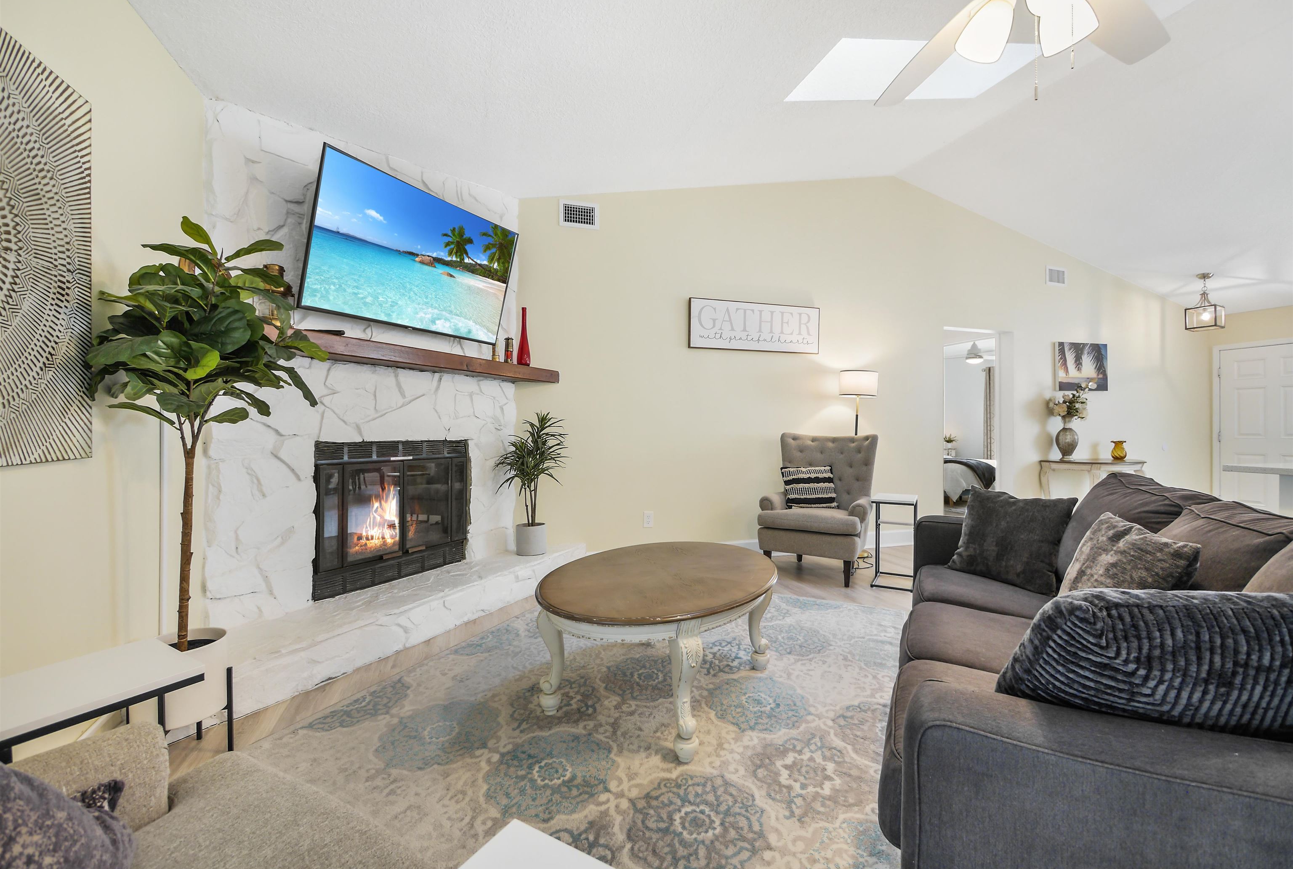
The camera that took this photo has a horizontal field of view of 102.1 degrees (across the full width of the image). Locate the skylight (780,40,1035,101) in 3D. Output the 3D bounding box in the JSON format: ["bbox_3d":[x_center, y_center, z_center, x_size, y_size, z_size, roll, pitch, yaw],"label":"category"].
[{"bbox_3d":[1.585,-2.173,3.084,1.460,0.080,0.530,-12,4,-18],"label":"skylight"}]

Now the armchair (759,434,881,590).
[{"bbox_3d":[1.311,0.518,4.017,0.740,1.040,0.770,0,0,30],"label":"armchair"}]

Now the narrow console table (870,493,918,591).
[{"bbox_3d":[1.750,0.733,3.676,0.260,0.610,0.400,0,0,30],"label":"narrow console table"}]

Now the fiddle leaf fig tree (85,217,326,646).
[{"bbox_3d":[-1.425,-0.004,1.710,0.560,1.408,0.580,0,0,-18],"label":"fiddle leaf fig tree"}]

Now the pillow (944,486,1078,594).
[{"bbox_3d":[1.606,0.473,2.300,0.440,0.420,0.160,0,-17,40],"label":"pillow"}]

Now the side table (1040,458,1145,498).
[{"bbox_3d":[4.712,0.650,5.412,1.160,0.740,0.410,0,0,-18],"label":"side table"}]

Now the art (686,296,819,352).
[{"bbox_3d":[0.941,-0.901,4.380,1.229,0.405,0.036,0,0,-18],"label":"art"}]

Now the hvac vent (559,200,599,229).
[{"bbox_3d":[-0.497,-1.652,3.915,0.300,0.187,0.025,0,0,-18],"label":"hvac vent"}]

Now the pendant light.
[{"bbox_3d":[5.816,-1.379,5.450,0.220,0.600,0.220,0,0,-18],"label":"pendant light"}]

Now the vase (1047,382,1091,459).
[{"bbox_3d":[4.309,-0.144,5.330,0.380,0.790,0.330,0,0,-18],"label":"vase"}]

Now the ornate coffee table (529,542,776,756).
[{"bbox_3d":[0.065,0.809,2.182,0.910,0.484,1.220,0,0,27],"label":"ornate coffee table"}]

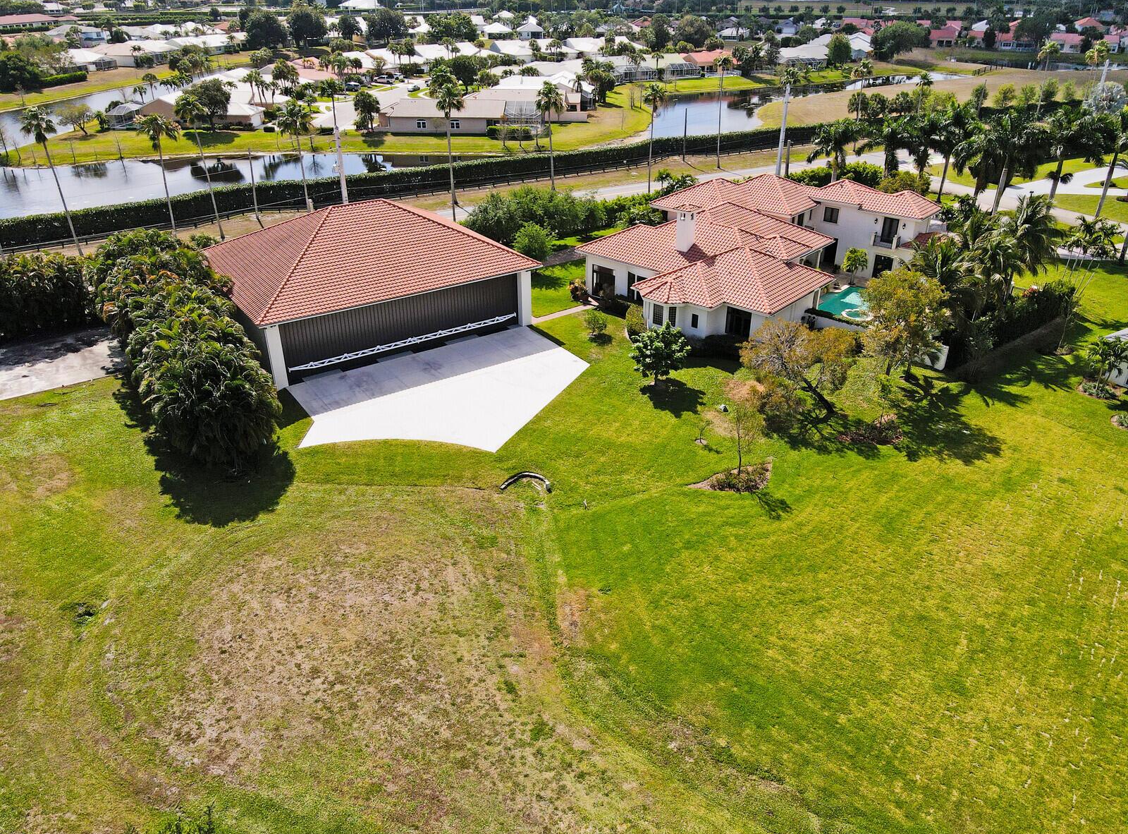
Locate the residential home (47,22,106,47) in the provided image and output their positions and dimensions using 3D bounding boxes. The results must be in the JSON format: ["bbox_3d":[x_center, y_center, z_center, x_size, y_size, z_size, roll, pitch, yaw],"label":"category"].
[{"bbox_3d":[-182.376,-143.268,294.690,22.000,7.000,18.000,-5,31,-9],"label":"residential home"}]

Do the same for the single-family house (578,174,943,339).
[{"bbox_3d":[18.565,-17.091,75.006,25.500,9.000,32.500,25,38,36],"label":"single-family house"}]

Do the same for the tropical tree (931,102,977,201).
[{"bbox_3d":[49.281,-33.337,99.799,6.200,12.000,6.200,0,30,0],"label":"tropical tree"}]

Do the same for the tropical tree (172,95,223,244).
[{"bbox_3d":[-40.066,-27.677,88.196,4.000,15.400,4.000,-1,30,0],"label":"tropical tree"}]

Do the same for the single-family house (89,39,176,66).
[{"bbox_3d":[-136.303,-115.620,248.372,22.000,5.600,26.000,6,31,10],"label":"single-family house"}]

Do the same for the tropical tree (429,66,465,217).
[{"bbox_3d":[-14.161,-34.194,98.177,4.200,15.400,4.200,0,30,0],"label":"tropical tree"}]

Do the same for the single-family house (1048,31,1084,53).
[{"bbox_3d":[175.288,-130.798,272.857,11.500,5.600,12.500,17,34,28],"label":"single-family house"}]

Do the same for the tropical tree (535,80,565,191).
[{"bbox_3d":[-1.720,-37.403,105.130,4.000,13.700,4.000,0,31,0],"label":"tropical tree"}]

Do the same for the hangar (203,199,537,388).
[{"bbox_3d":[-17.160,-13.437,68.050,23.210,10.350,20.610,-18,34,-27],"label":"hangar"}]

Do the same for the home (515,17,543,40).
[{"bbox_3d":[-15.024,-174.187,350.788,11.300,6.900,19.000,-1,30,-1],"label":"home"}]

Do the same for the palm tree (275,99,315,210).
[{"bbox_3d":[-30.524,-29.725,92.249,4.600,13.800,4.600,0,31,0],"label":"palm tree"}]

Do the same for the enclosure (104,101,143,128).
[{"bbox_3d":[-84.155,-59.065,152.357,8.500,4.200,8.500,2,30,4],"label":"enclosure"}]

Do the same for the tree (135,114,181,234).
[{"bbox_3d":[-43.098,-25.249,84.528,4.900,13.800,4.900,0,30,0],"label":"tree"}]

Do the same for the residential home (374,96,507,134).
[{"bbox_3d":[-22.315,-56.800,146.331,23.500,4.900,12.500,2,31,4],"label":"residential home"}]

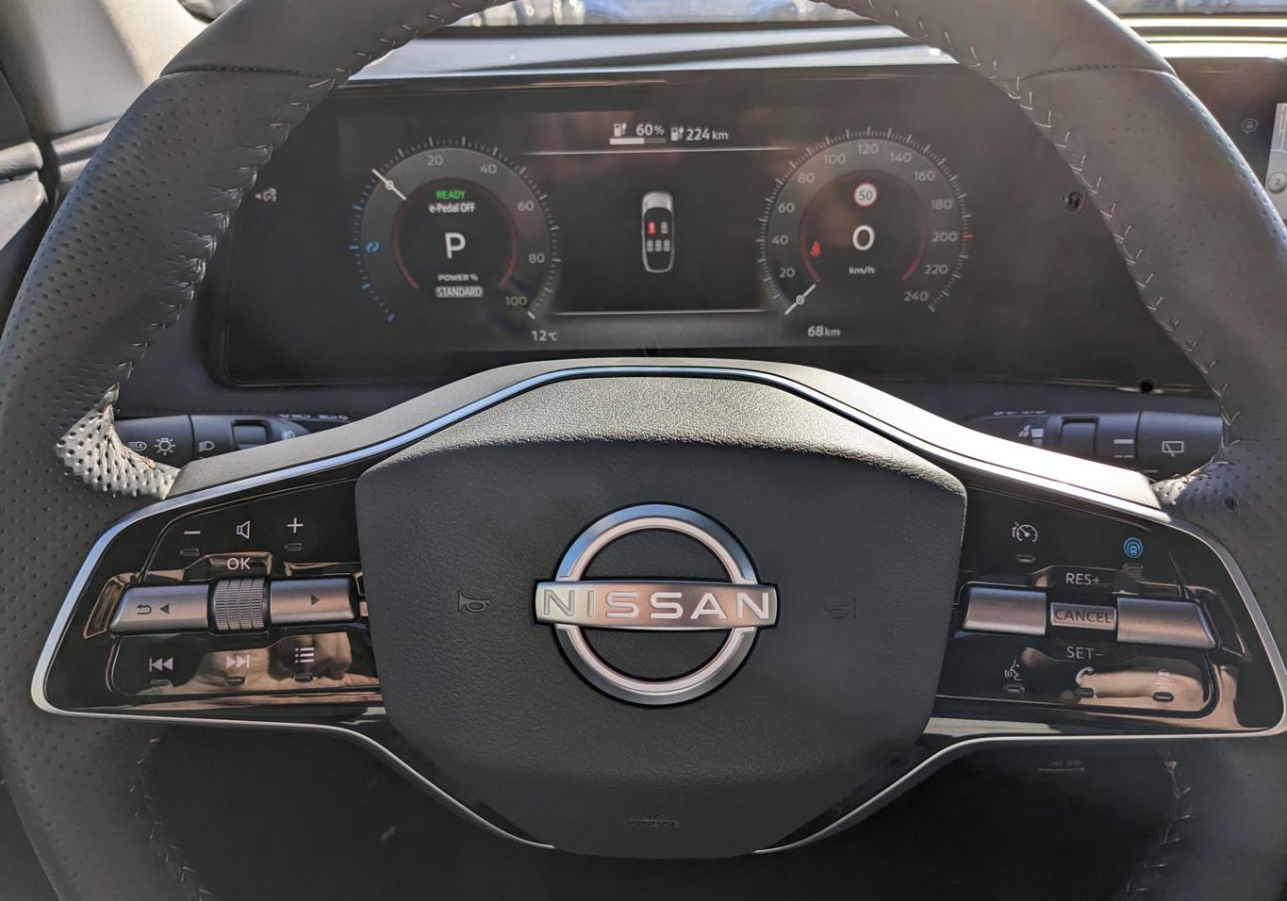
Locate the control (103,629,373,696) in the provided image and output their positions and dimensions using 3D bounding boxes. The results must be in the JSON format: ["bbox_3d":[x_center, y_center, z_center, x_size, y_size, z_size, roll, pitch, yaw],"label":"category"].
[{"bbox_3d":[-0.113,0.060,0.287,0.072,0.017,0.010,-1,-6,-7],"label":"control"}]

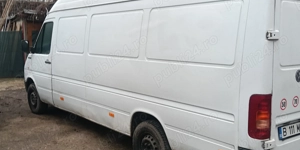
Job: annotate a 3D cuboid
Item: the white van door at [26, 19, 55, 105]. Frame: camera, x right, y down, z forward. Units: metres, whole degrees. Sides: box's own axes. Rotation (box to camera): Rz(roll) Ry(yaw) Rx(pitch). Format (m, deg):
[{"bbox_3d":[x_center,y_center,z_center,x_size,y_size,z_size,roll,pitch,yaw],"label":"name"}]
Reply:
[{"bbox_3d":[-2.199,-0.306,6.378,0.160,1.640,1.180,-4,8,-40],"label":"white van door"}]

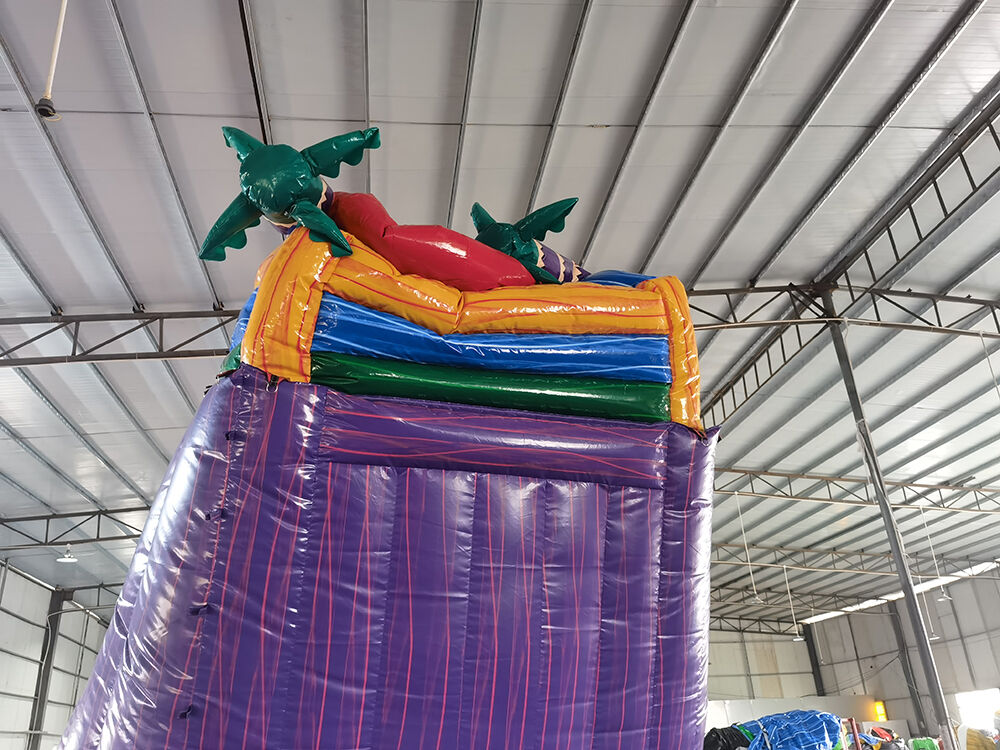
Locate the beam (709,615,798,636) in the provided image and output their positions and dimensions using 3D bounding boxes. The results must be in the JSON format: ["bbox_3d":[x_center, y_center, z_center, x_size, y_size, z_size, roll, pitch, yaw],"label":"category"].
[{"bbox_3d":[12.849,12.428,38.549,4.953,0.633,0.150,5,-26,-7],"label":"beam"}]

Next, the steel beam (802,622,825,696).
[{"bbox_3d":[15.563,15.052,37.986,0.300,5.680,0.300,0,-25,-9],"label":"steel beam"}]

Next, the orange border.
[{"bbox_3d":[-0.188,-0.273,6.235,3.420,1.250,0.600,7,-27,-13],"label":"orange border"}]

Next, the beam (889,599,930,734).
[{"bbox_3d":[16.517,12.005,31.465,0.300,5.576,0.300,0,-25,-9],"label":"beam"}]

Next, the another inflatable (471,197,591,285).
[{"bbox_3d":[0.248,-1.203,7.300,1.150,0.880,0.950,3,-26,-15],"label":"another inflatable"}]

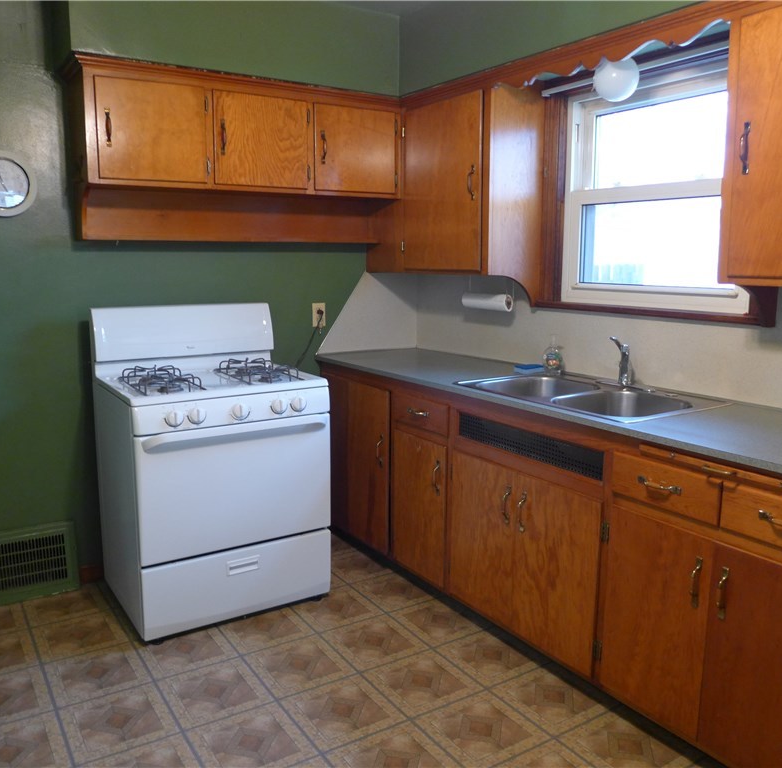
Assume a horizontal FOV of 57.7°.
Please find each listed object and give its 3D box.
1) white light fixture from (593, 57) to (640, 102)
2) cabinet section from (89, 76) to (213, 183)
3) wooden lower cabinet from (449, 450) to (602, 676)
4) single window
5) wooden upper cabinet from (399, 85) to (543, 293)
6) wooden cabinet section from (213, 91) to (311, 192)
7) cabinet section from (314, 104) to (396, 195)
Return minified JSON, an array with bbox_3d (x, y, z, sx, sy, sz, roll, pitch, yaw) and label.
[{"bbox_3d":[0.783,-1.059,2.465,0.141,0.141,0.141,1,9,0],"label":"white light fixture"},{"bbox_3d":[-0.996,-1.003,2.884,0.425,0.375,0.280,-6,12,-33],"label":"cabinet section"},{"bbox_3d":[0.673,0.557,2.603,0.603,0.563,0.722,-5,11,-33],"label":"wooden lower cabinet"},{"bbox_3d":[0.970,-0.695,2.632,0.085,0.815,0.840,-5,11,-32],"label":"single window"},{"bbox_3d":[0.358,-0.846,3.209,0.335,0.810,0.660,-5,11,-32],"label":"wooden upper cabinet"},{"bbox_3d":[-0.616,-1.048,3.129,0.427,0.375,0.280,-6,12,-33],"label":"wooden cabinet section"},{"bbox_3d":[-0.230,-1.092,3.378,0.430,0.375,0.280,-6,12,-33],"label":"cabinet section"}]

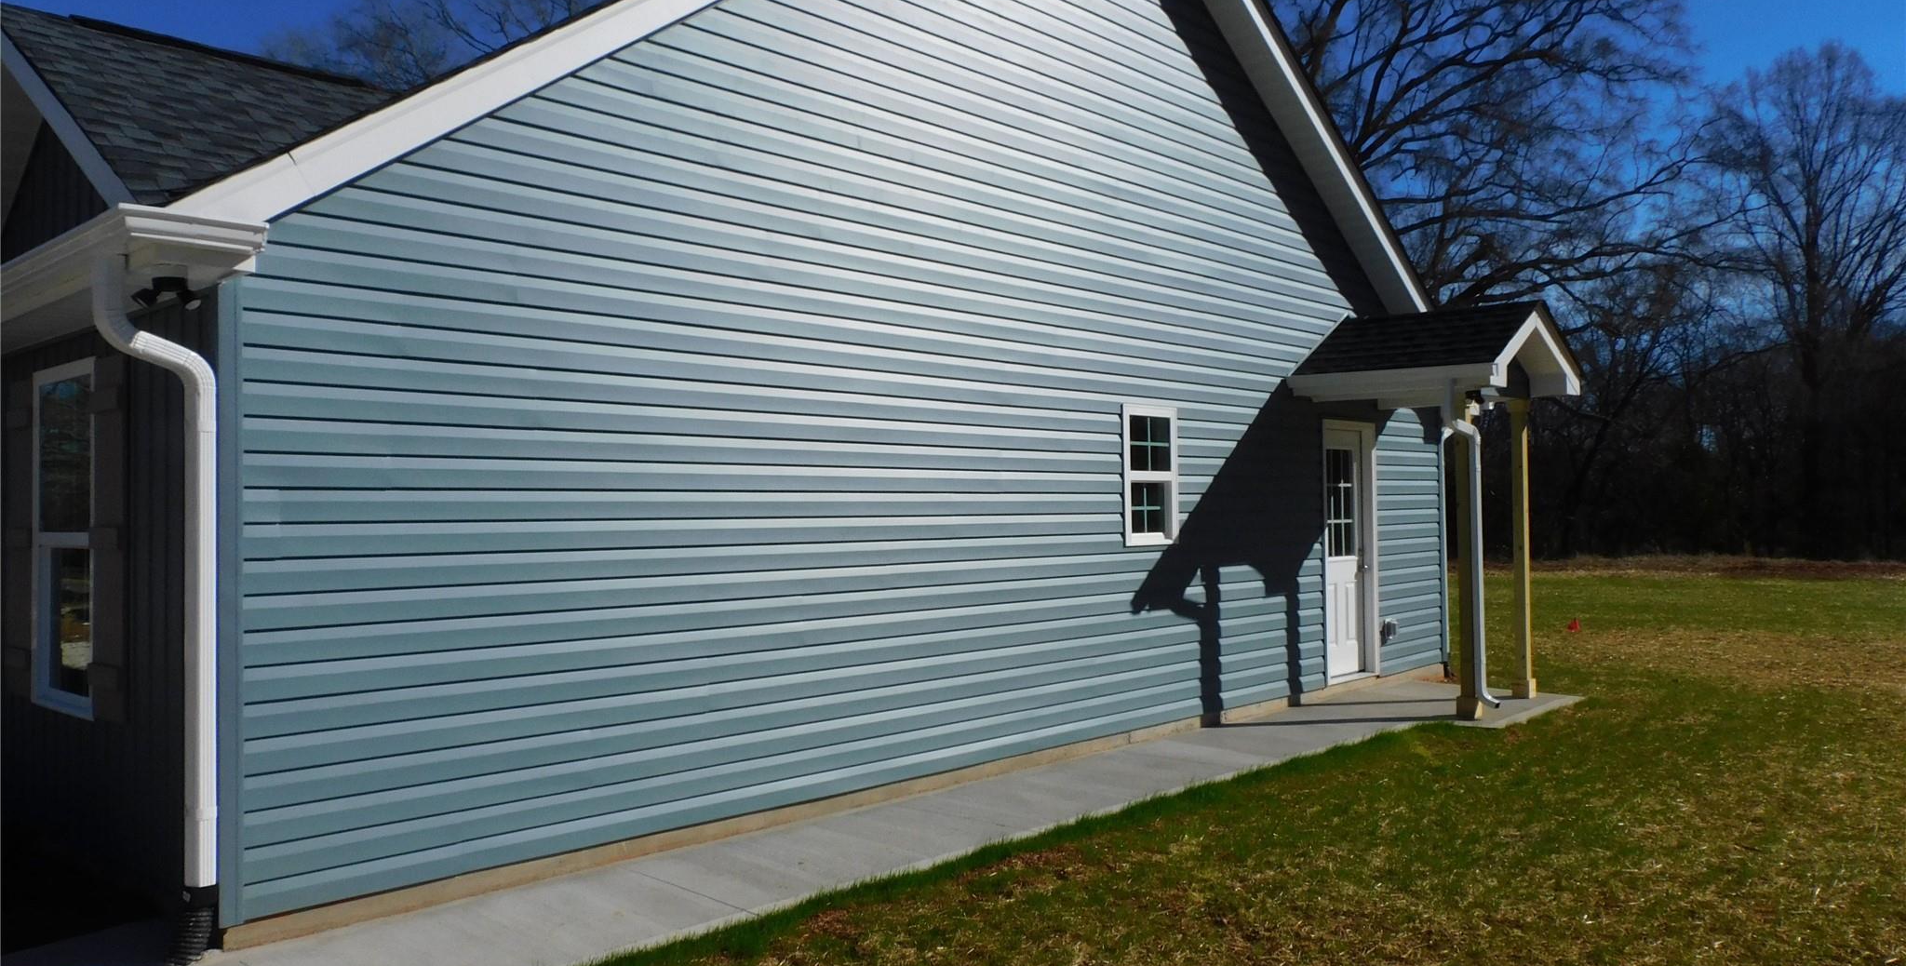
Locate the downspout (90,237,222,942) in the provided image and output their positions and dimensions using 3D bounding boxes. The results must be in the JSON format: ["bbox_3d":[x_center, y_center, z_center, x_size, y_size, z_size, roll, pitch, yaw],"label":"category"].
[{"bbox_3d":[-2.732,0.444,4.528,0.120,2.430,0.360,-2,-2,43],"label":"downspout"}]

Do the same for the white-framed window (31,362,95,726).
[{"bbox_3d":[-4.045,0.253,6.066,0.950,1.580,0.080,-2,-2,43],"label":"white-framed window"}]

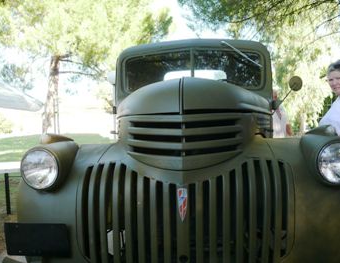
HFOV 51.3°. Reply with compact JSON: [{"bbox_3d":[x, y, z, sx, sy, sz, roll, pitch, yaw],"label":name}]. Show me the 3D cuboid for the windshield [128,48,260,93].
[{"bbox_3d":[0.193,-0.500,2.920,1.120,0.360,0.130,-1,-11,6],"label":"windshield"}]

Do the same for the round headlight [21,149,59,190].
[{"bbox_3d":[-0.600,0.173,1.630,0.190,0.190,0.100,-1,1,8],"label":"round headlight"}]

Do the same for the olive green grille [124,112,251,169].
[{"bbox_3d":[0.072,0.045,1.610,0.555,0.245,0.170,-1,-5,6],"label":"olive green grille"}]

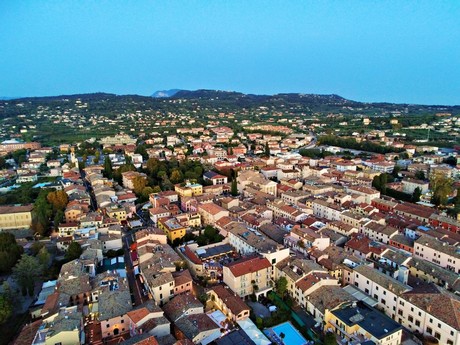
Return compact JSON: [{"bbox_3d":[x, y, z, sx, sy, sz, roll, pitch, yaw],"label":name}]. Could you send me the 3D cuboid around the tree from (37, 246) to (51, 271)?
[{"bbox_3d":[-84.330,39.820,132.250,5.400,13.000,5.400,0,12,0],"label":"tree"}]

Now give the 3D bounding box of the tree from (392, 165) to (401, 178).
[{"bbox_3d":[164.190,-0.470,287.960,7.160,14.000,7.160,0,12,0],"label":"tree"}]

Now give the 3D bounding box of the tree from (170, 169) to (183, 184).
[{"bbox_3d":[-48.000,3.810,261.260,10.980,13.970,10.980,0,12,0],"label":"tree"}]

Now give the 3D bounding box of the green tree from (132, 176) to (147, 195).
[{"bbox_3d":[-74.670,13.000,241.670,11.500,16.000,11.500,0,12,0],"label":"green tree"}]

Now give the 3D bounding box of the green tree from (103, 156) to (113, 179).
[{"bbox_3d":[-116.300,-4.690,278.810,7.770,22.270,7.770,0,12,0],"label":"green tree"}]

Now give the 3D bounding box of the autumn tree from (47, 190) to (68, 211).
[{"bbox_3d":[-120.510,21.550,204.290,12.500,16.500,12.500,0,12,0],"label":"autumn tree"}]

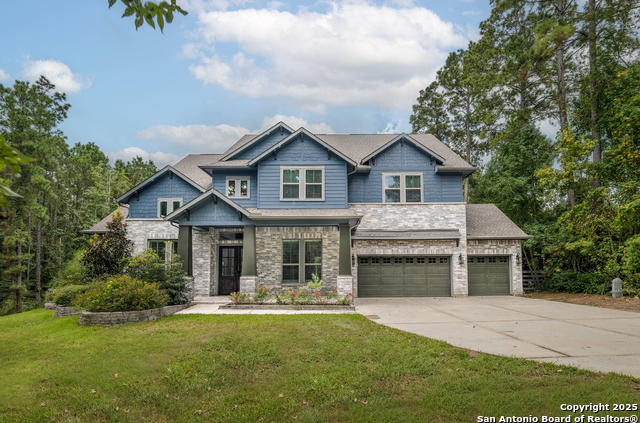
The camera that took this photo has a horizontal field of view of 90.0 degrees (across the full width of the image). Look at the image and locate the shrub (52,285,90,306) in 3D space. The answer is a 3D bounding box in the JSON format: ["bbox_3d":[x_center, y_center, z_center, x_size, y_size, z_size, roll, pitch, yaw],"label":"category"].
[{"bbox_3d":[-11.000,3.780,14.300,1.850,1.000,1.600,0,-3,0],"label":"shrub"}]

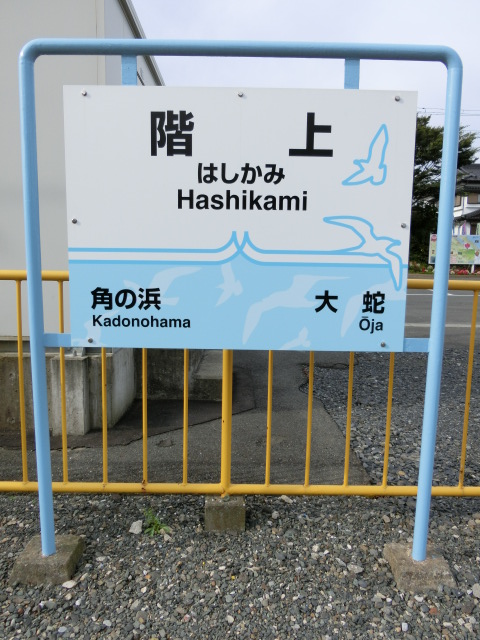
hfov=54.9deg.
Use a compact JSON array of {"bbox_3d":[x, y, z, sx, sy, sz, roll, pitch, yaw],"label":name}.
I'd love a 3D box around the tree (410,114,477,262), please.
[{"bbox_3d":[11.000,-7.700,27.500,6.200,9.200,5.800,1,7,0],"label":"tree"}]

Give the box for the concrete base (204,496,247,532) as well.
[{"bbox_3d":[-0.067,0.868,2.137,0.178,0.120,0.178,1,7,0],"label":"concrete base"}]

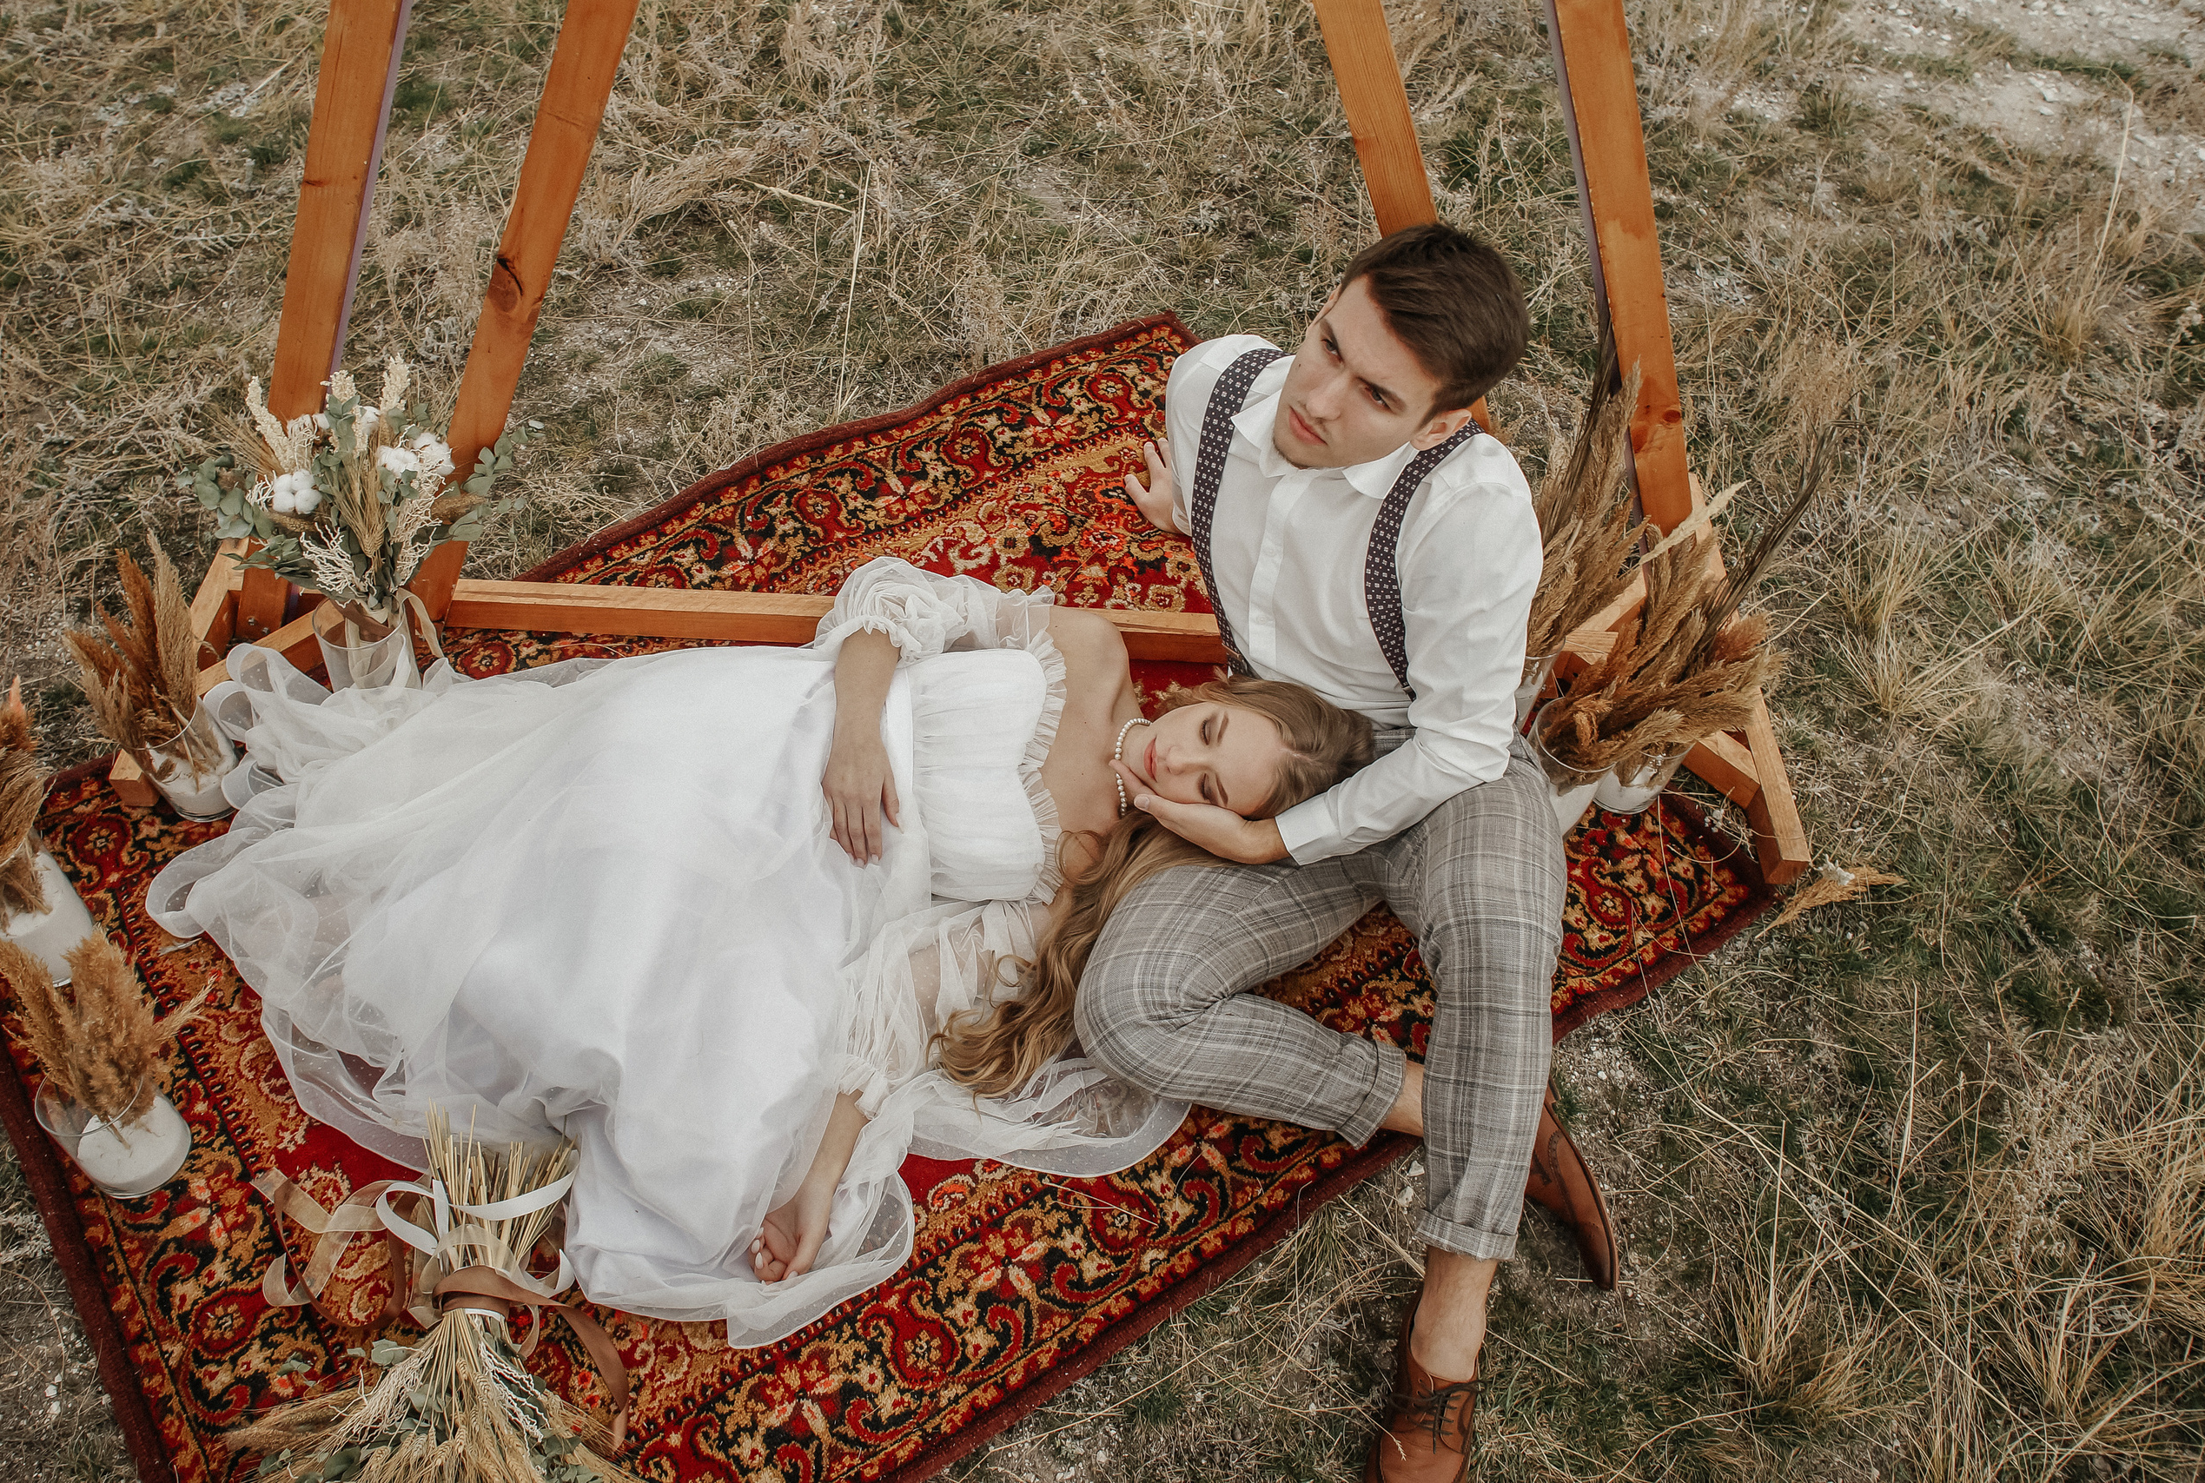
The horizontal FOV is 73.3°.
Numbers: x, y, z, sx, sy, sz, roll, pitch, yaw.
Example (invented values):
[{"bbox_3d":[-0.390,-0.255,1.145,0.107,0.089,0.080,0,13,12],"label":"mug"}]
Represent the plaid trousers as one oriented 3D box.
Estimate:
[{"bbox_3d":[0.327,0.163,1.707,0.550,0.430,0.740,23,51,16],"label":"plaid trousers"}]

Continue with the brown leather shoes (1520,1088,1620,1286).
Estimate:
[{"bbox_3d":[0.463,0.497,1.650,0.110,0.100,0.295,-13,52,-1],"label":"brown leather shoes"}]

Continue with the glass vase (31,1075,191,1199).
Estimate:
[{"bbox_3d":[-1.066,0.411,1.603,0.107,0.130,0.107,2,48,-2],"label":"glass vase"}]

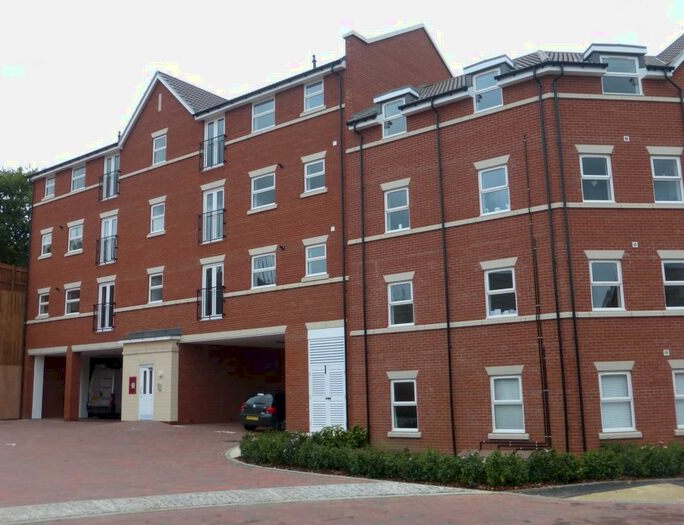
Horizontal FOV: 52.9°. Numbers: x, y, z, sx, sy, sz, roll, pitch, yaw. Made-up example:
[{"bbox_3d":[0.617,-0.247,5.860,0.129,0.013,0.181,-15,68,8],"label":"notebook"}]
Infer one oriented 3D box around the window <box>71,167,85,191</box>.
[{"bbox_3d":[-12.007,-3.852,31.447,1.181,1.149,0.100,-9,-12,36],"label":"window"}]

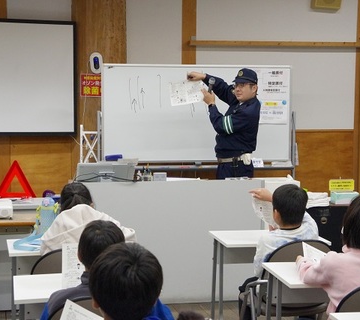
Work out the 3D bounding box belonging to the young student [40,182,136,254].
[{"bbox_3d":[-0.491,0.682,4.250,0.500,1.090,0.660,-1,5,-11],"label":"young student"}]

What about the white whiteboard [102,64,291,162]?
[{"bbox_3d":[0.172,-0.437,7.523,1.810,0.912,0.060,-1,5,-9],"label":"white whiteboard"}]

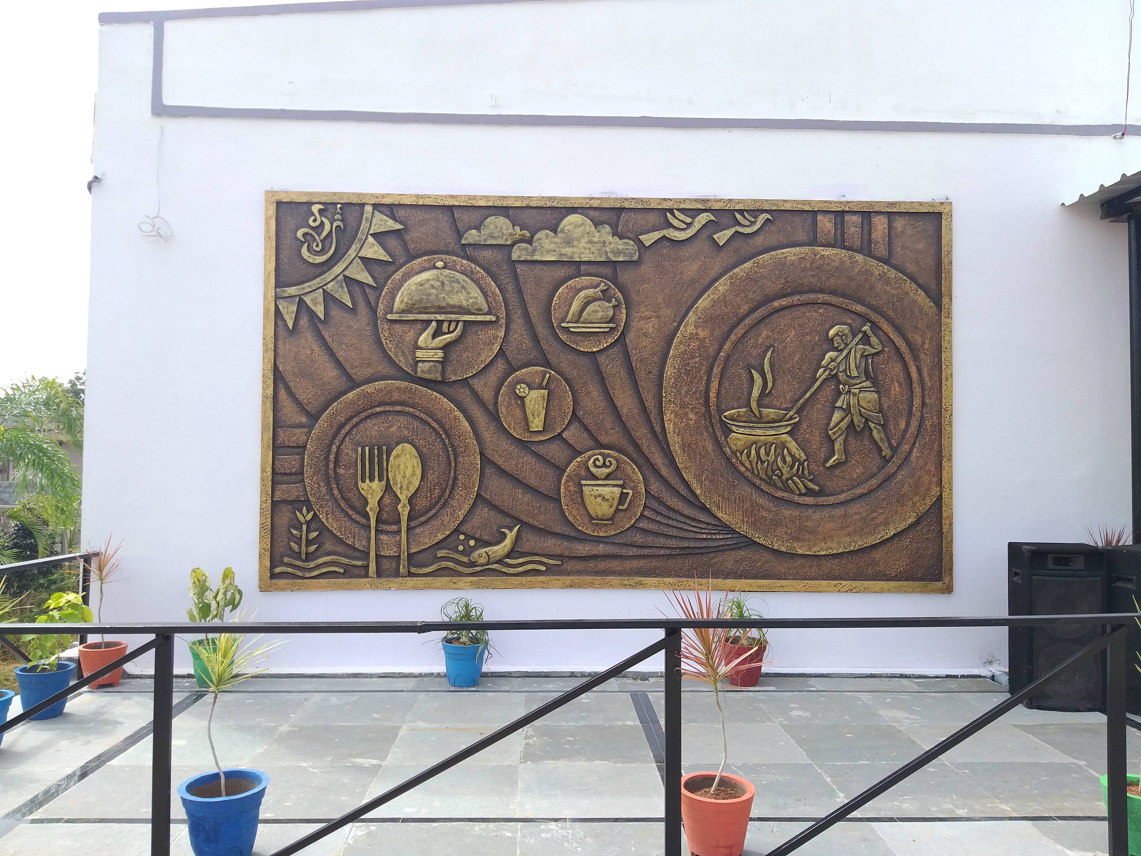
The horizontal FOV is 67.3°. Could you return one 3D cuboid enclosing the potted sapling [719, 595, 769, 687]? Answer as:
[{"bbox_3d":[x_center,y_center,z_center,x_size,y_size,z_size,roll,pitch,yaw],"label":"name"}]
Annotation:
[{"bbox_3d":[1.082,1.318,5.388,0.333,0.566,0.320,1,-2,-2],"label":"potted sapling"}]

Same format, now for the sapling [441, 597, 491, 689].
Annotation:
[{"bbox_3d":[-0.649,1.319,5.337,0.327,0.532,0.312,1,-2,-2],"label":"sapling"}]

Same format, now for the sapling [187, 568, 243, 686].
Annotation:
[{"bbox_3d":[-2.188,1.215,5.268,0.347,0.711,0.320,1,-2,-2],"label":"sapling"}]

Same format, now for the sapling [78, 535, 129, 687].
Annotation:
[{"bbox_3d":[-2.857,1.108,5.234,0.327,0.912,0.341,1,-2,-2],"label":"sapling"}]

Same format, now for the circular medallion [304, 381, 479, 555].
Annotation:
[{"bbox_3d":[-1.129,0.257,5.438,1.111,1.111,0.060,1,-2,-2],"label":"circular medallion"}]

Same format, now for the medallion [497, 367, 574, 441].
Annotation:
[{"bbox_3d":[-0.225,-0.151,5.477,0.484,0.484,0.050,1,-2,-2],"label":"medallion"}]

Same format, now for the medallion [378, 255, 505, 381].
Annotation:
[{"bbox_3d":[-0.820,-0.698,5.477,0.818,0.818,0.060,1,-2,-2],"label":"medallion"}]

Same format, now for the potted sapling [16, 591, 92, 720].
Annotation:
[{"bbox_3d":[-2.797,1.217,4.642,0.408,0.658,0.383,1,-2,-2],"label":"potted sapling"}]

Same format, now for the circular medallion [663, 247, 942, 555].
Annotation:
[{"bbox_3d":[1.498,-0.175,5.528,1.821,1.993,0.070,1,-2,-2],"label":"circular medallion"}]

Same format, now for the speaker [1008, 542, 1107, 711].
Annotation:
[{"bbox_3d":[2.852,1.147,5.035,0.436,0.915,0.334,0,-2,9],"label":"speaker"}]

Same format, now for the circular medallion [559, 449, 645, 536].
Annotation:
[{"bbox_3d":[0.205,0.413,5.472,0.549,0.549,0.050,1,-2,-2],"label":"circular medallion"}]

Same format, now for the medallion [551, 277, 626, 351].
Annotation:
[{"bbox_3d":[0.117,-0.730,5.506,0.482,0.482,0.050,1,-2,-2],"label":"medallion"}]

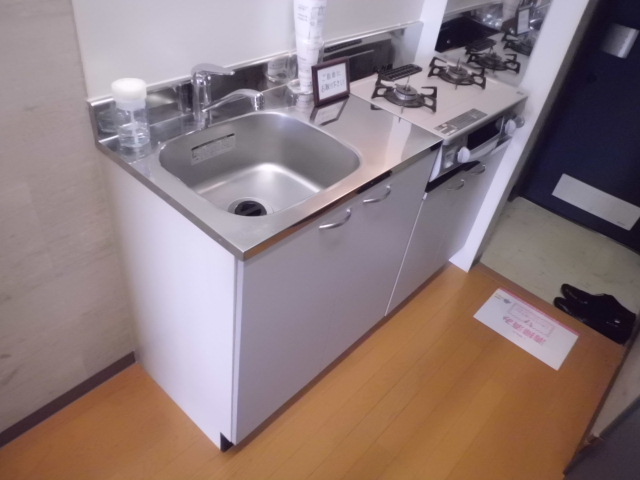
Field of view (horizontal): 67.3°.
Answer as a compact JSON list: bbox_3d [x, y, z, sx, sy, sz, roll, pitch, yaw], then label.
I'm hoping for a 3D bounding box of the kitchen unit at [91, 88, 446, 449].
[{"bbox_3d":[-0.135,0.070,1.457,0.485,0.832,0.711,34,46,26],"label":"kitchen unit"}]

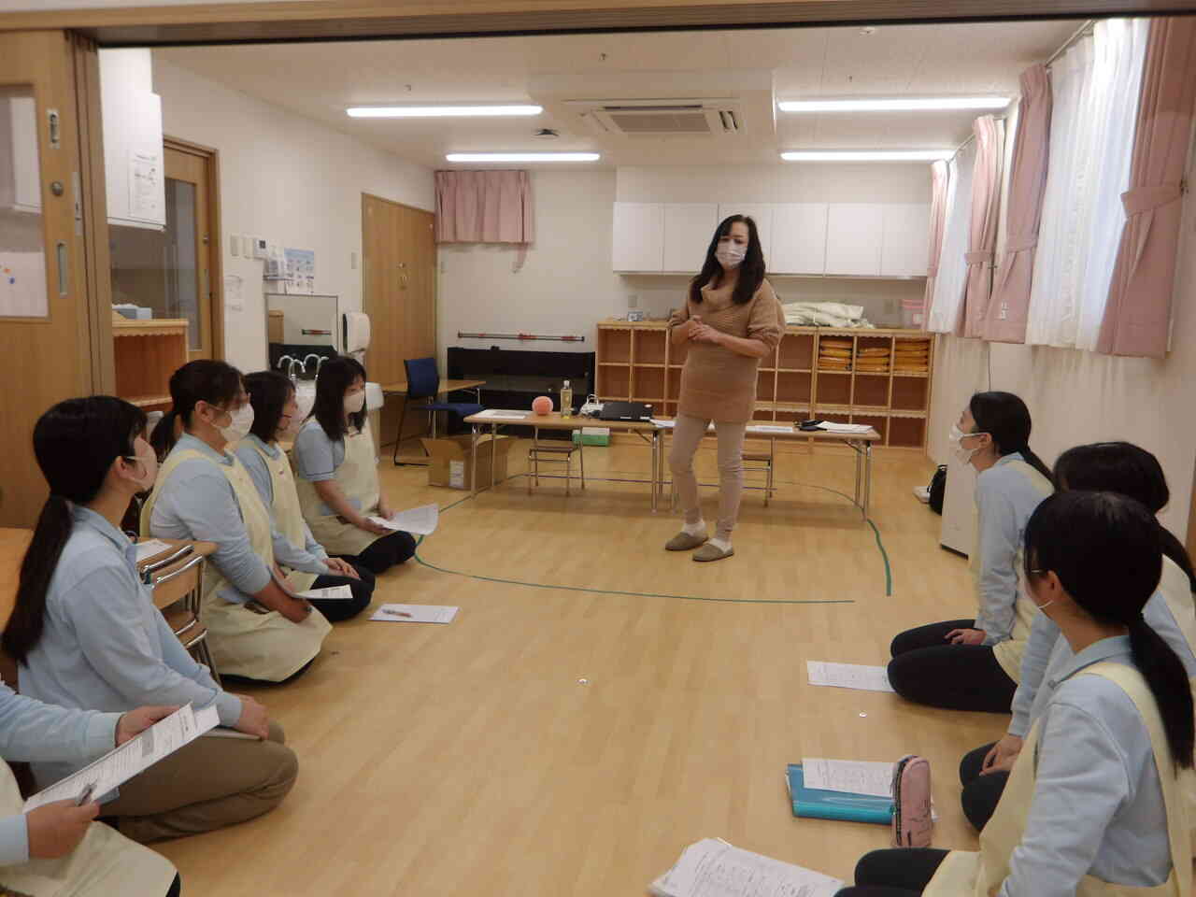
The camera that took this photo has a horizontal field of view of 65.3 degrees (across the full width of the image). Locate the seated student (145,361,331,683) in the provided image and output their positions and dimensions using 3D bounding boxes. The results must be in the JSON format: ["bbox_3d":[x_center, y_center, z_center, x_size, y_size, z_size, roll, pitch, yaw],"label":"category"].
[{"bbox_3d":[-1.170,0.206,2.933,0.580,0.940,0.470,0,8,-8],"label":"seated student"}]

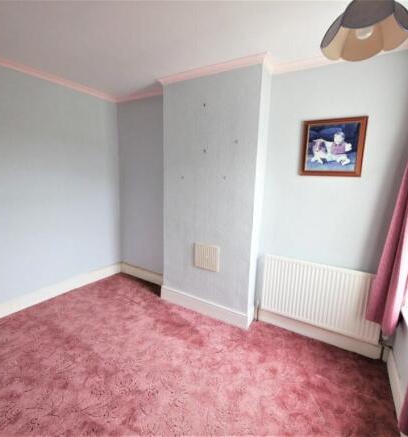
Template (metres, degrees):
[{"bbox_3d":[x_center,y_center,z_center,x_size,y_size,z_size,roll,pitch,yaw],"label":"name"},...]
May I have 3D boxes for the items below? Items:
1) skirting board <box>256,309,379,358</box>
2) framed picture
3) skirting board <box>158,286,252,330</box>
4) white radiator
[{"bbox_3d":[1.052,1.091,2.291,1.123,0.147,0.020,8,11,31],"label":"skirting board"},{"bbox_3d":[1.087,-0.601,2.016,0.476,0.470,0.026,8,11,31],"label":"framed picture"},{"bbox_3d":[-0.042,0.994,2.681,1.160,0.158,0.020,8,11,31],"label":"skirting board"},{"bbox_3d":[1.049,0.691,2.184,0.996,0.579,0.095,8,11,31],"label":"white radiator"}]

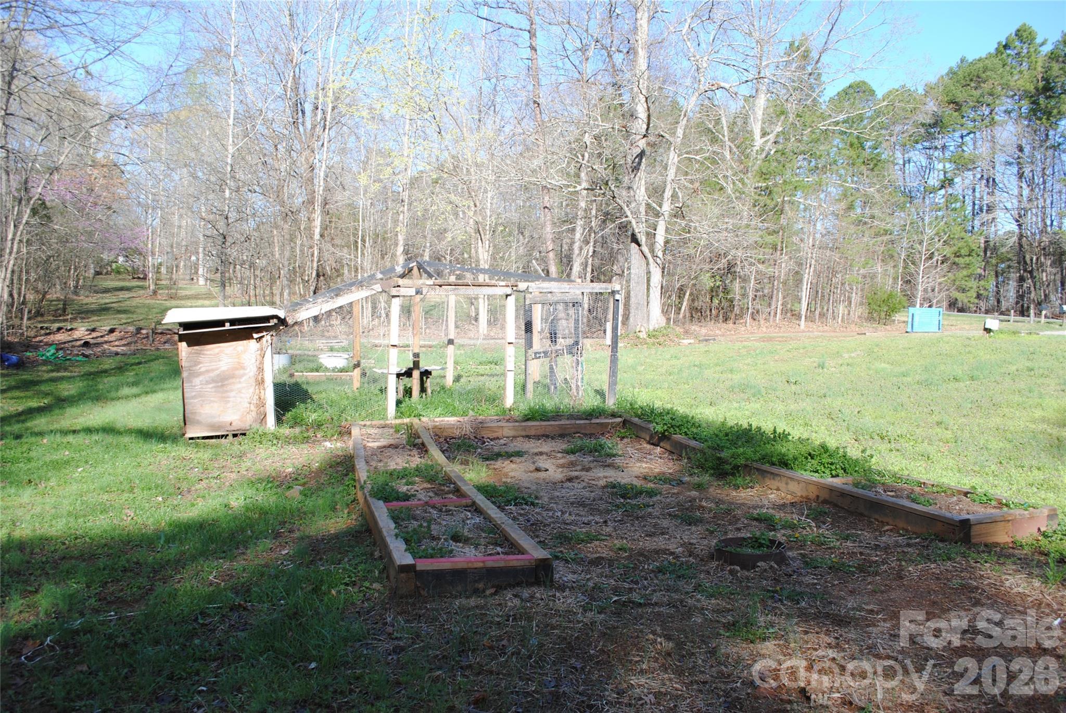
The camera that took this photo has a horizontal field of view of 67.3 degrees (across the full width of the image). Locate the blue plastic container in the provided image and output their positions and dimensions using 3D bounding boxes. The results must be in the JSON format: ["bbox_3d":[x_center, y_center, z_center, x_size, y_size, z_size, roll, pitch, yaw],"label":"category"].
[{"bbox_3d":[15.838,-1.470,32.408,1.400,1.000,0.900,3,4,25],"label":"blue plastic container"}]

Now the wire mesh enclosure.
[{"bbox_3d":[-1.291,-0.295,11.433,4.561,2.127,2.317,0,3,-16],"label":"wire mesh enclosure"}]

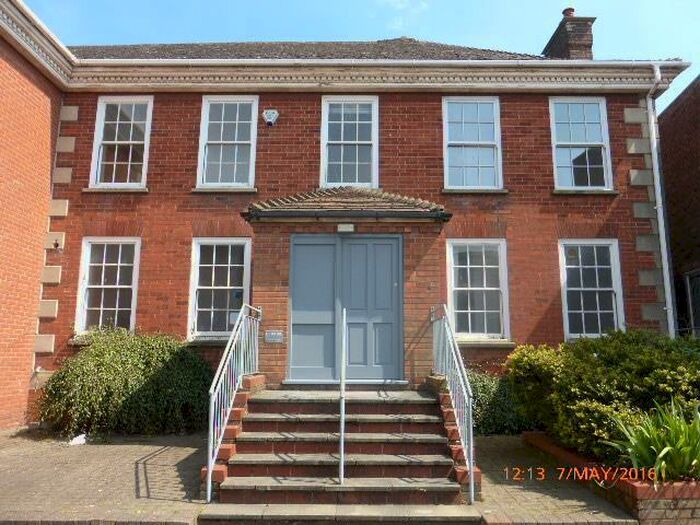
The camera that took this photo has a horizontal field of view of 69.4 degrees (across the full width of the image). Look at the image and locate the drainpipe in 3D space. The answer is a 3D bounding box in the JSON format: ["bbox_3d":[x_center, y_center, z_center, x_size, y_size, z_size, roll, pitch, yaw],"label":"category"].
[{"bbox_3d":[5.396,-0.392,8.541,0.120,6.230,0.480,0,-10,1],"label":"drainpipe"}]

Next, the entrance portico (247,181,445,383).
[{"bbox_3d":[-0.043,0.178,7.651,2.795,3.260,2.210,0,-10,1],"label":"entrance portico"}]

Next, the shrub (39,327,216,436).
[{"bbox_3d":[-3.488,1.845,7.985,2.830,1.610,1.040,0,-10,1],"label":"shrub"}]

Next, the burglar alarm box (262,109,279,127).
[{"bbox_3d":[-1.448,-2.640,9.211,0.305,0.345,0.130,0,-10,1],"label":"burglar alarm box"}]

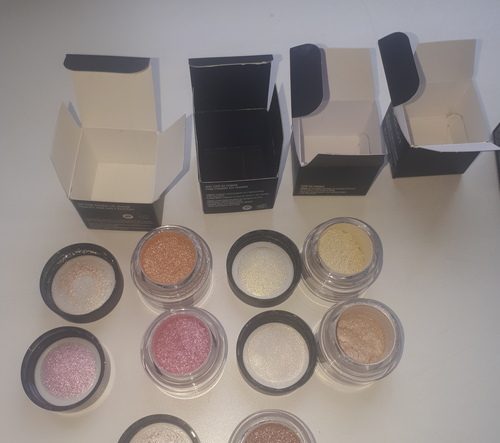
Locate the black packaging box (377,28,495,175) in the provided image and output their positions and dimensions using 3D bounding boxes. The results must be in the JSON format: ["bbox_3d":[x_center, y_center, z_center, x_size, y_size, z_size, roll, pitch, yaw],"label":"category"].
[{"bbox_3d":[0.090,-0.052,0.260,0.052,0.068,0.051,-3,67,-2],"label":"black packaging box"}]

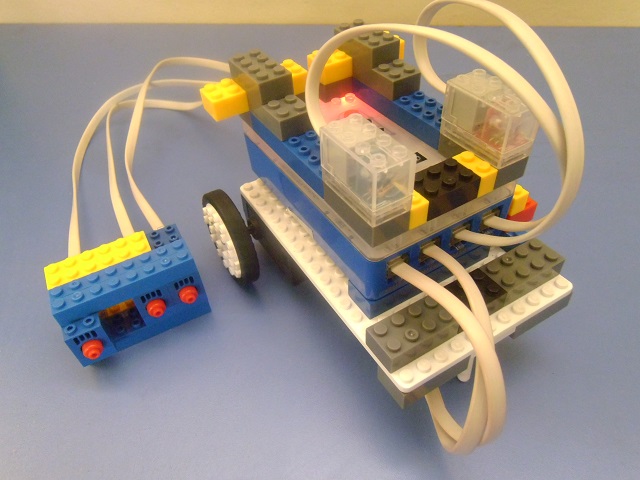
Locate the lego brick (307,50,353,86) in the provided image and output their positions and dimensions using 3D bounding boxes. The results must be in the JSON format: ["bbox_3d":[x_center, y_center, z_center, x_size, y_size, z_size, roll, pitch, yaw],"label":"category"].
[{"bbox_3d":[0.005,-0.086,0.237,0.016,0.011,0.016,-24,47,-20],"label":"lego brick"}]

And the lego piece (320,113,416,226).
[{"bbox_3d":[0.016,-0.025,0.165,0.016,0.024,0.032,-24,47,-20],"label":"lego piece"}]

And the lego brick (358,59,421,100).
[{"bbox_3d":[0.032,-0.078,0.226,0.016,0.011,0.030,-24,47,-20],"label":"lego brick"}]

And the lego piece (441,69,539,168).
[{"bbox_3d":[0.064,-0.047,0.184,0.016,0.024,0.032,-24,47,-20],"label":"lego piece"}]

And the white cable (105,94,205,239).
[{"bbox_3d":[-0.100,-0.056,0.295,0.080,0.042,0.135,-24,47,-20],"label":"white cable"}]

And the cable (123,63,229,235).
[{"bbox_3d":[-0.083,-0.071,0.298,0.090,0.046,0.139,-24,47,-20],"label":"cable"}]

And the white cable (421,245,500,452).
[{"bbox_3d":[0.049,0.045,0.184,0.032,0.065,0.055,-24,47,-20],"label":"white cable"}]

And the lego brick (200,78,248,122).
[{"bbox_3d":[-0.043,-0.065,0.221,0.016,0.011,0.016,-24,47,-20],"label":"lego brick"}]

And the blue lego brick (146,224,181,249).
[{"bbox_3d":[-0.078,0.002,0.245,0.016,0.011,0.016,-23,46,-18],"label":"blue lego brick"}]

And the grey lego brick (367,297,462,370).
[{"bbox_3d":[0.035,0.034,0.181,0.032,0.011,0.016,-24,47,-20],"label":"grey lego brick"}]

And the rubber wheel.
[{"bbox_3d":[-0.048,-0.001,0.257,0.010,0.052,0.052,-24,47,-20],"label":"rubber wheel"}]

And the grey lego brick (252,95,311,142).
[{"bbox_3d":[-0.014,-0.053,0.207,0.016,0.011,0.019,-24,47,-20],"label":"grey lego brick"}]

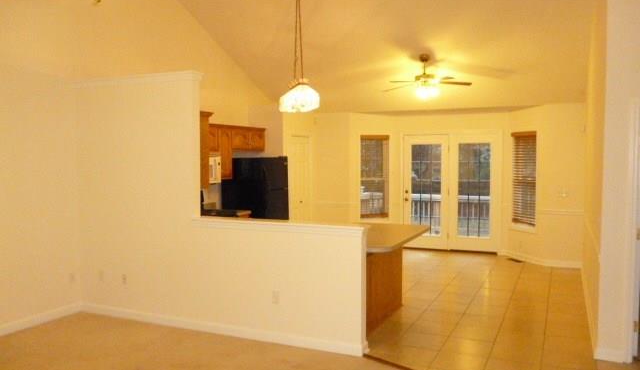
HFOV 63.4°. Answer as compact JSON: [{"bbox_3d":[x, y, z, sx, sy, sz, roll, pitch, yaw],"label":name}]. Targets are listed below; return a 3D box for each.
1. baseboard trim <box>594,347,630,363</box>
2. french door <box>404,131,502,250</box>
[{"bbox_3d":[2.353,1.387,4.197,0.235,0.090,0.020,1,3,25],"label":"baseboard trim"},{"bbox_3d":[2.305,0.118,9.210,1.720,2.100,0.090,1,3,25],"label":"french door"}]

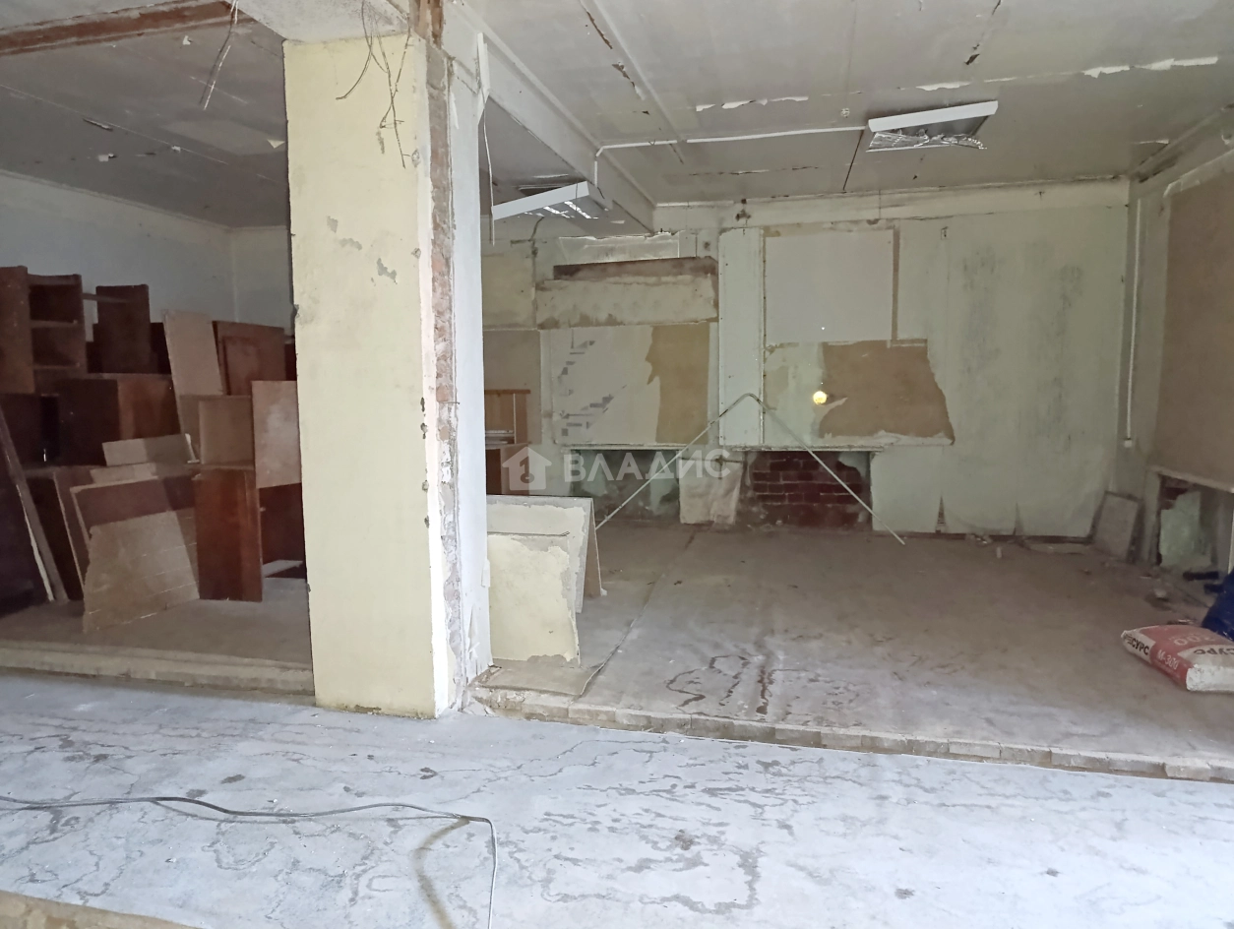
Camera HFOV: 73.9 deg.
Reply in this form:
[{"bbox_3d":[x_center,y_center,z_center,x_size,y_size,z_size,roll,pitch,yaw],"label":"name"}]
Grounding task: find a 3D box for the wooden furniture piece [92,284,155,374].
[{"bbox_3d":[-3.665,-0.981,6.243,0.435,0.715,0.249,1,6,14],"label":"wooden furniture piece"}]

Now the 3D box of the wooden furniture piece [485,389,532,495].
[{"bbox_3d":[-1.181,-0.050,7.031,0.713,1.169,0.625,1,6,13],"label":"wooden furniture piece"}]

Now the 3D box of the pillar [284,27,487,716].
[{"bbox_3d":[-1.011,-0.344,3.749,0.645,2.857,0.496,1,6,14],"label":"pillar"}]

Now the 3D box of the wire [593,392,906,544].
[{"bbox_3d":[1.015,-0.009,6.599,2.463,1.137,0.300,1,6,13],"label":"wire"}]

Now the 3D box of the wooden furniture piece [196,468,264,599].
[{"bbox_3d":[-2.429,0.429,5.319,0.425,0.859,0.280,1,6,14],"label":"wooden furniture piece"}]

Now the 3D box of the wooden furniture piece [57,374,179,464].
[{"bbox_3d":[-3.417,-0.305,5.654,0.487,0.554,0.590,1,6,14],"label":"wooden furniture piece"}]

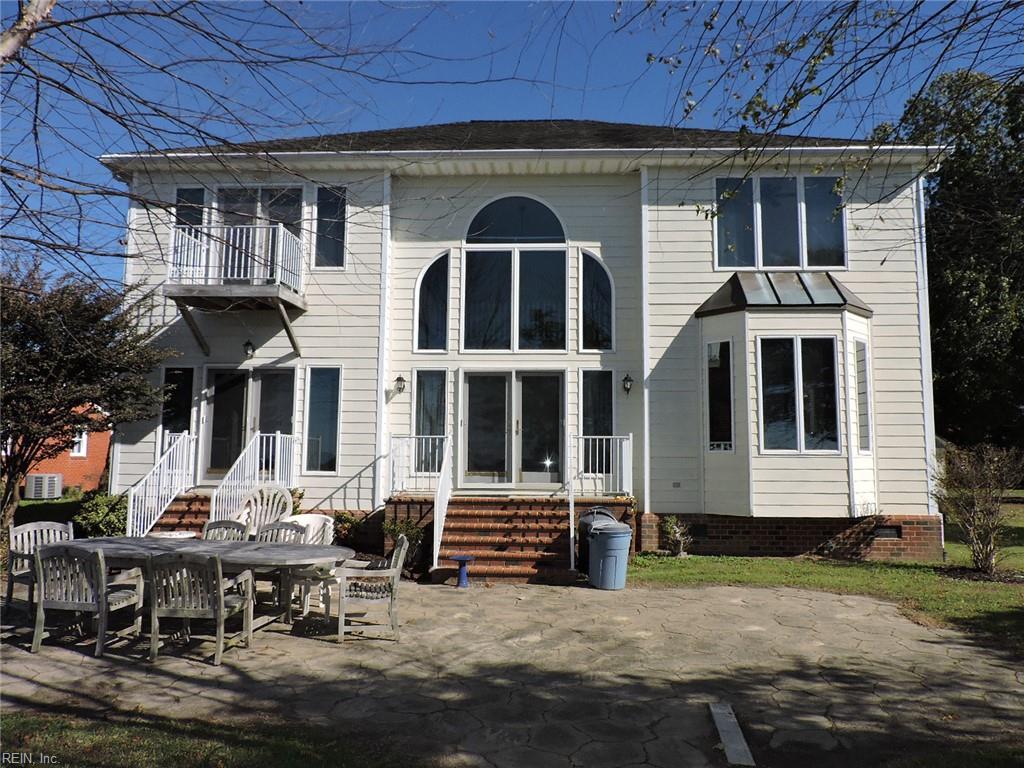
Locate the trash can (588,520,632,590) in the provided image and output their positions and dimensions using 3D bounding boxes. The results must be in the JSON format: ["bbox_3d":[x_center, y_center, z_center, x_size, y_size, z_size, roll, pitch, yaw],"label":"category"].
[{"bbox_3d":[1.260,2.166,9.099,0.520,0.820,0.540,-1,-6,10],"label":"trash can"}]

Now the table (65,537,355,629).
[{"bbox_3d":[-2.799,1.897,6.545,3.100,0.740,1.180,-2,-7,21],"label":"table"}]

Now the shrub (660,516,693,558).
[{"bbox_3d":[2.549,2.378,11.000,0.500,0.660,0.480,0,-6,0],"label":"shrub"}]

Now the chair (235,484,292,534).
[{"bbox_3d":[-2.863,1.683,8.102,0.600,1.000,0.620,-3,-7,32],"label":"chair"}]

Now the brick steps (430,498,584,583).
[{"bbox_3d":[-0.032,2.147,9.903,1.880,1.000,1.400,0,-6,3],"label":"brick steps"}]

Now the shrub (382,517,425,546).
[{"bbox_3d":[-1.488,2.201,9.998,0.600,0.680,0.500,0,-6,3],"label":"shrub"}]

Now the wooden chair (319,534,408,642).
[{"bbox_3d":[-1.211,1.790,6.345,0.640,0.880,0.600,2,-6,-9],"label":"wooden chair"}]

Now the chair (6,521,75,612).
[{"bbox_3d":[-4.834,1.908,7.444,0.590,0.880,0.590,-3,-7,32],"label":"chair"}]

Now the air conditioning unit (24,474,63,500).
[{"bbox_3d":[-16.358,3.624,24.808,0.780,0.760,0.780,0,-6,3],"label":"air conditioning unit"}]

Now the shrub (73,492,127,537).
[{"bbox_3d":[-6.071,2.093,10.500,0.880,1.000,0.850,0,-6,0],"label":"shrub"}]

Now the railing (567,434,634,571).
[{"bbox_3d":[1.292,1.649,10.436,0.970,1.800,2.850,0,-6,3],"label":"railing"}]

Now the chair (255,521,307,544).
[{"bbox_3d":[-2.435,1.845,6.958,0.600,0.880,0.640,-1,-6,14],"label":"chair"}]

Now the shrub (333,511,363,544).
[{"bbox_3d":[-2.626,2.343,11.200,0.600,0.720,0.550,0,-6,0],"label":"shrub"}]

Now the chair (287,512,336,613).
[{"bbox_3d":[-2.133,1.880,7.444,0.620,0.920,0.620,0,-6,8],"label":"chair"}]

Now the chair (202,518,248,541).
[{"bbox_3d":[-3.194,1.926,7.501,0.580,0.880,0.580,-1,-6,12],"label":"chair"}]

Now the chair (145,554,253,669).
[{"bbox_3d":[-2.486,1.749,5.801,0.590,0.880,0.600,0,-6,6],"label":"chair"}]

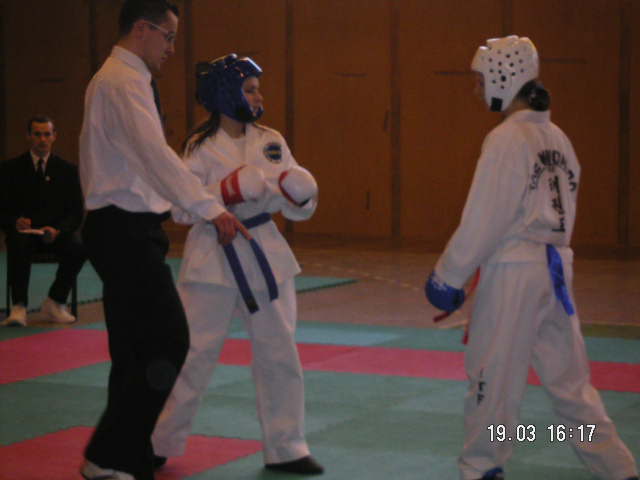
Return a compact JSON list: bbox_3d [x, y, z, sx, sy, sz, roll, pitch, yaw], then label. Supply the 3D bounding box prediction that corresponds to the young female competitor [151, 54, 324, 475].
[{"bbox_3d":[-0.308,0.095,7.480,0.530,1.580,0.640,-3,5,-33],"label":"young female competitor"}]

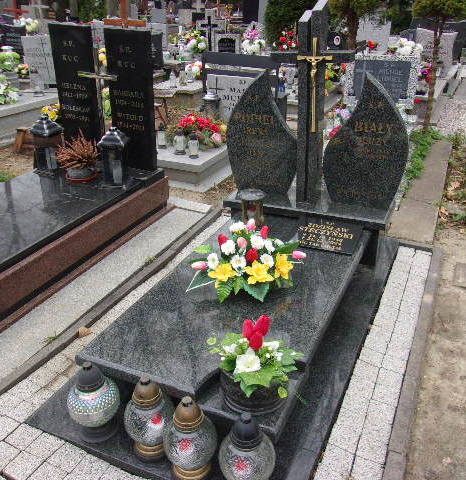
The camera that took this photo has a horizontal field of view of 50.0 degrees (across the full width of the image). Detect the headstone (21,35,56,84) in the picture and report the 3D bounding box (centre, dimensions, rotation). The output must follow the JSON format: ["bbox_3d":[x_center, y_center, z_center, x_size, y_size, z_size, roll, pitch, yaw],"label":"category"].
[{"bbox_3d":[-2.667,-2.603,7.256,0.800,0.680,0.100,7,27,18],"label":"headstone"}]

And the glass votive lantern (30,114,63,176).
[{"bbox_3d":[-1.404,-0.713,3.764,0.185,0.410,0.185,10,27,23],"label":"glass votive lantern"}]

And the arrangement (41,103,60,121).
[{"bbox_3d":[-1.847,-1.301,5.094,0.230,0.240,0.220,-11,27,-17],"label":"arrangement"}]

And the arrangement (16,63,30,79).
[{"bbox_3d":[-3.052,-2.463,7.255,0.200,0.230,0.200,-12,27,-19],"label":"arrangement"}]

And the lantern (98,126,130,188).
[{"bbox_3d":[-0.782,-0.555,3.357,0.165,0.380,0.165,2,26,9],"label":"lantern"}]

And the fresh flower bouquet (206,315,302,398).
[{"bbox_3d":[0.067,0.375,1.661,0.300,0.260,0.260,10,27,23],"label":"fresh flower bouquet"}]

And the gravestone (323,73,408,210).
[{"bbox_3d":[0.739,-0.552,2.774,0.450,0.725,0.080,9,28,23],"label":"gravestone"}]

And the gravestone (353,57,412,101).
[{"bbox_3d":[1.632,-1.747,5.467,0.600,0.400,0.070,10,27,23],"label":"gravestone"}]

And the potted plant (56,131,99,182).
[{"bbox_3d":[-1.127,-0.609,3.641,0.290,0.320,0.270,0,24,0],"label":"potted plant"}]

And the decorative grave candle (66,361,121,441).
[{"bbox_3d":[-0.485,0.552,1.743,0.178,0.288,0.178,-2,25,1],"label":"decorative grave candle"}]

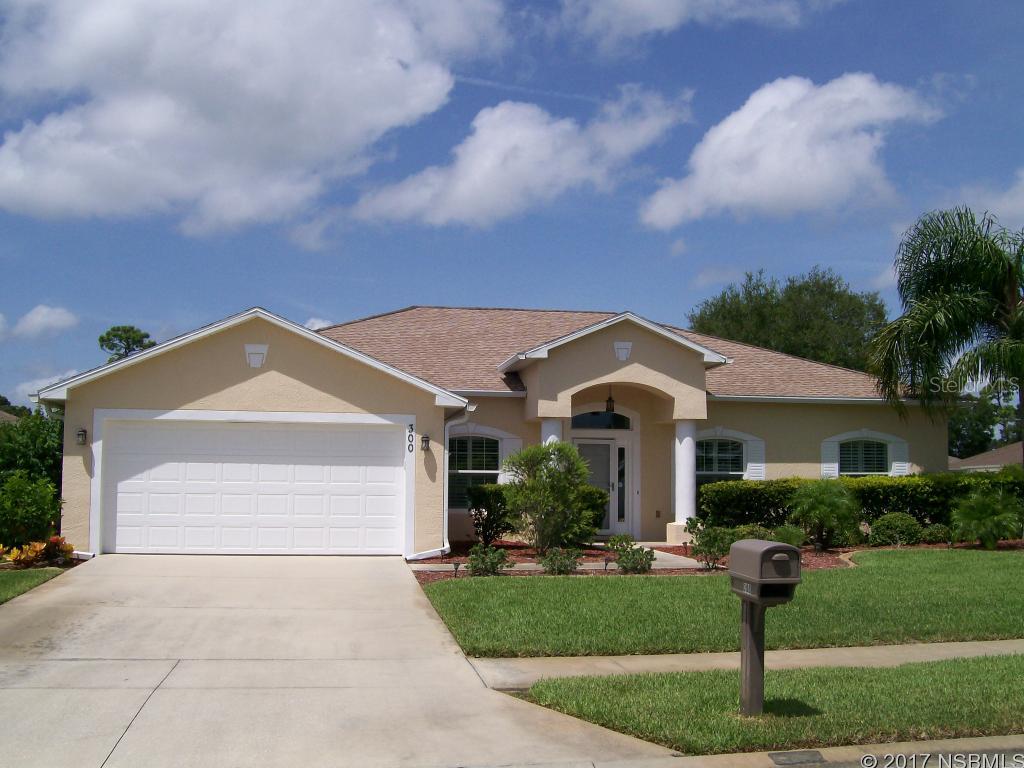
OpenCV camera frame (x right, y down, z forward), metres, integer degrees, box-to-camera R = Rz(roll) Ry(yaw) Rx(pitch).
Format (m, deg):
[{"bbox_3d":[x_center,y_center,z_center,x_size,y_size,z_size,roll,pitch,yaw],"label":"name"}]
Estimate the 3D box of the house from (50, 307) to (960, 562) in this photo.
[{"bbox_3d":[0.428,0.642,25.014,17.500,5.300,14.950,1,-3,-6],"label":"house"}]

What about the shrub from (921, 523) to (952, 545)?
[{"bbox_3d":[8.859,3.111,22.227,0.692,0.439,0.692,1,-3,-6],"label":"shrub"}]

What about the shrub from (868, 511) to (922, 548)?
[{"bbox_3d":[7.887,2.982,21.900,1.080,0.700,1.000,1,-5,-10],"label":"shrub"}]

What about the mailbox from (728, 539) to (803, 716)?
[{"bbox_3d":[1.699,1.636,7.137,0.285,1.178,0.500,2,-4,-16],"label":"mailbox"}]

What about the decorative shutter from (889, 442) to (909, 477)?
[{"bbox_3d":[8.706,2.062,23.864,0.420,1.500,0.070,1,-5,-10],"label":"decorative shutter"}]

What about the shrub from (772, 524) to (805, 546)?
[{"bbox_3d":[5.443,2.973,20.962,0.723,0.412,0.723,1,-3,-6],"label":"shrub"}]

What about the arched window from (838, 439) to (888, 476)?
[{"bbox_3d":[7.828,2.004,23.715,1.220,1.450,0.120,1,-5,-10],"label":"arched window"}]

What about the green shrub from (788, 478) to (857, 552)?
[{"bbox_3d":[5.896,2.459,20.158,1.290,1.337,1.290,1,-3,-6],"label":"green shrub"}]

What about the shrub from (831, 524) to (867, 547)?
[{"bbox_3d":[6.726,3.015,21.287,0.738,0.410,0.738,1,-3,-6],"label":"shrub"}]

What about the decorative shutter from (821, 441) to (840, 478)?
[{"bbox_3d":[7.063,2.026,23.579,0.420,1.500,0.070,1,-5,-10],"label":"decorative shutter"}]

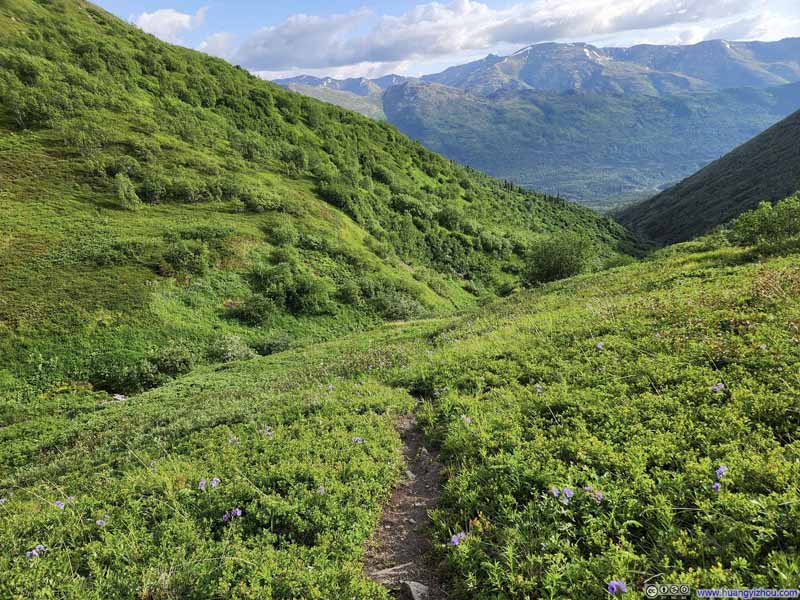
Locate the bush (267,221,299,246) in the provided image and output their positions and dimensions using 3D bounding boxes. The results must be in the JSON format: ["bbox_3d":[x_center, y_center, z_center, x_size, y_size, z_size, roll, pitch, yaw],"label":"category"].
[{"bbox_3d":[-10.169,-5.755,46.000,2.770,2.183,2.493,0,16,0],"label":"bush"}]

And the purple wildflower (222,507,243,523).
[{"bbox_3d":[-0.977,1.251,3.100,0.117,0.079,0.087,0,16,0],"label":"purple wildflower"}]

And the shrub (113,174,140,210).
[{"bbox_3d":[-24.185,-9.595,47.000,2.476,3.360,2.228,0,16,0],"label":"shrub"}]

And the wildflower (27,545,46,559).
[{"bbox_3d":[-1.983,1.372,2.900,0.109,0.065,0.082,0,16,0],"label":"wildflower"}]

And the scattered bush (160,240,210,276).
[{"bbox_3d":[-15.739,-3.045,39.000,3.669,2.562,3.119,0,16,0],"label":"scattered bush"}]

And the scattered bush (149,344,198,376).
[{"bbox_3d":[-12.413,3.246,29.000,2.619,1.707,2.226,0,16,0],"label":"scattered bush"}]

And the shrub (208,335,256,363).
[{"bbox_3d":[-9.828,2.829,31.000,2.916,1.502,2.333,0,16,0],"label":"shrub"}]

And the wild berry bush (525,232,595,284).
[{"bbox_3d":[10.203,-2.527,34.000,4.478,3.761,3.806,0,16,0],"label":"wild berry bush"}]

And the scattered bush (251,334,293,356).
[{"bbox_3d":[-7.978,2.856,33.000,2.608,1.357,2.086,0,16,0],"label":"scattered bush"}]

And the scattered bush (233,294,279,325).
[{"bbox_3d":[-9.787,0.643,36.000,3.116,1.869,2.648,0,16,0],"label":"scattered bush"}]

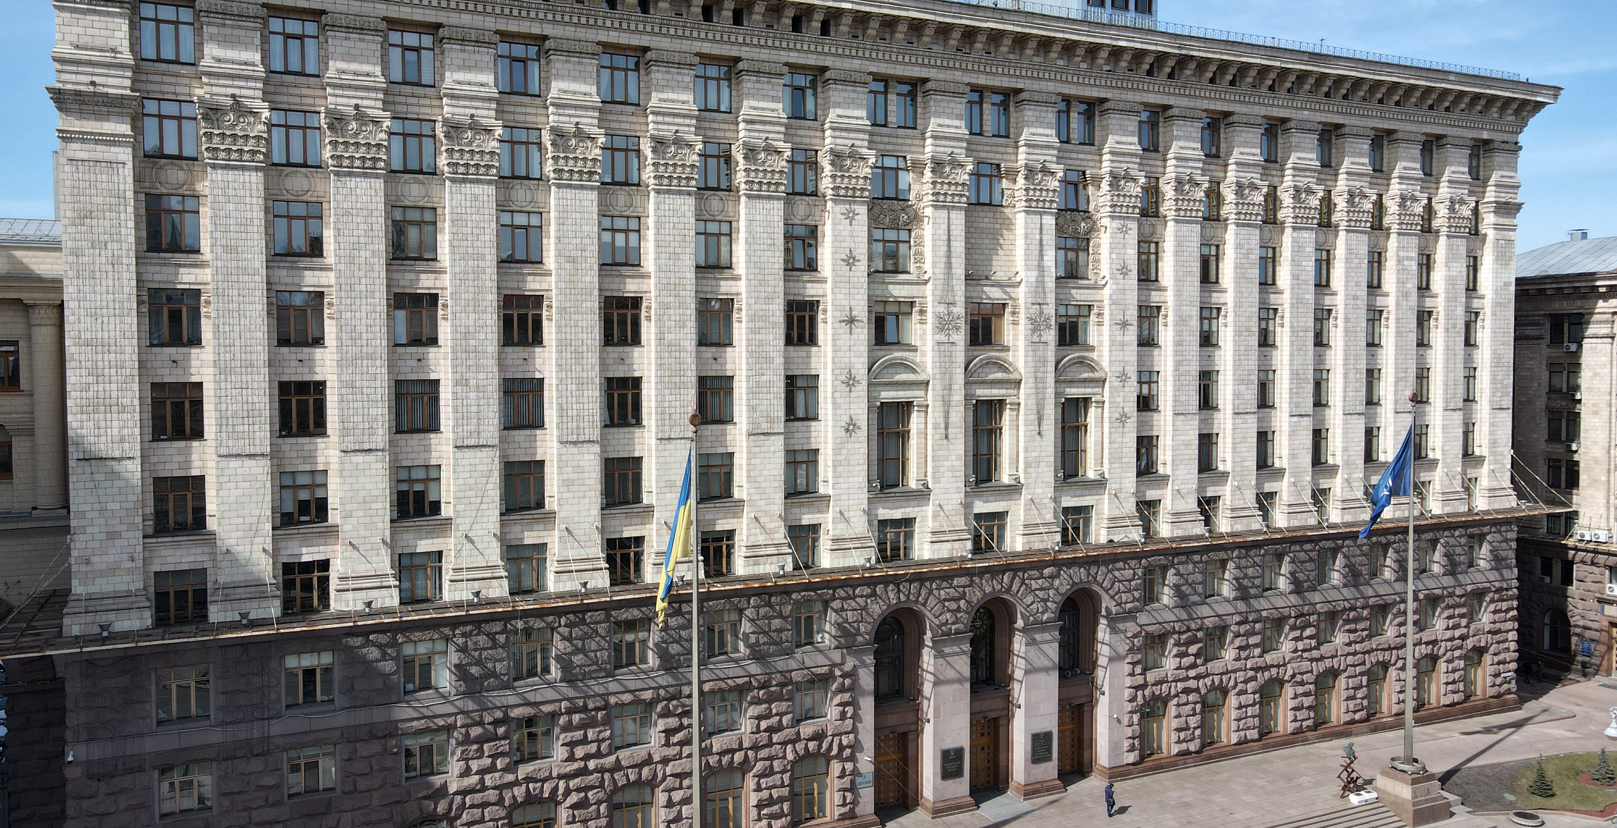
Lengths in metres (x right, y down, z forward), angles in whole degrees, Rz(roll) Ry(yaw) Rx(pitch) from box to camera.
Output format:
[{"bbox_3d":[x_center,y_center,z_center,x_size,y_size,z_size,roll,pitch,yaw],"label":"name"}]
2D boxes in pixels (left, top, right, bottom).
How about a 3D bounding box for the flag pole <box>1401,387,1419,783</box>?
[{"bbox_3d":[33.472,9.223,62.212,0.500,21.180,0.500,-2,3,-24],"label":"flag pole"}]

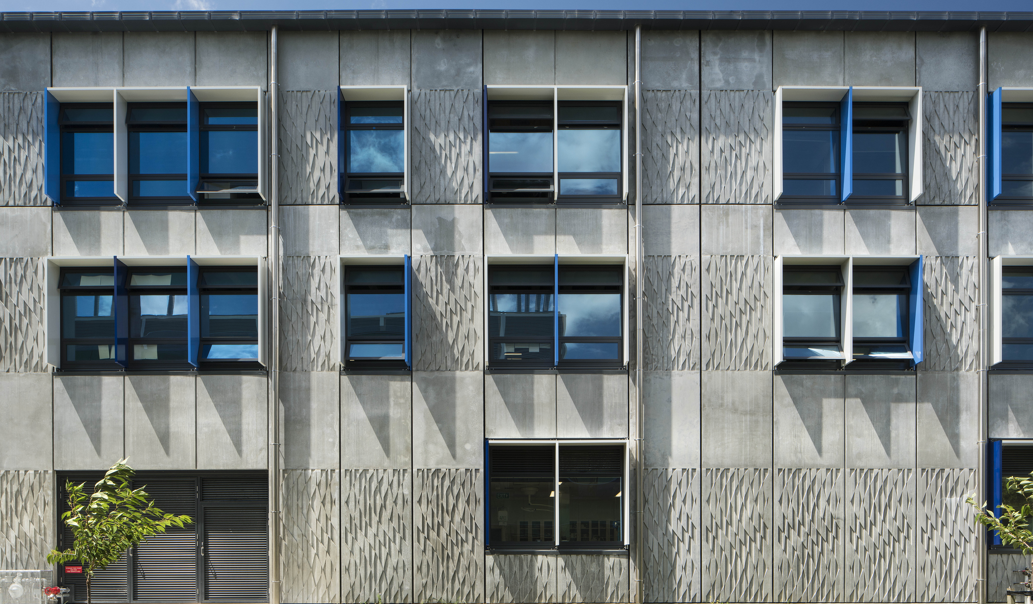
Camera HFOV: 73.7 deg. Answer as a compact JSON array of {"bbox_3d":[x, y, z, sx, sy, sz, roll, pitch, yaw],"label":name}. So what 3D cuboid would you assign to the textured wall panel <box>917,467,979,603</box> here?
[{"bbox_3d":[9.072,4.919,14.550,1.274,2.837,0.100,0,0,0],"label":"textured wall panel"}]

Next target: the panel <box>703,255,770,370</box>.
[{"bbox_3d":[4.606,0.224,14.450,1.434,2.421,0.100,0,0,0],"label":"panel"}]

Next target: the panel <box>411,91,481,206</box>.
[{"bbox_3d":[-1.455,-3.244,14.450,1.476,2.404,0.100,0,0,0],"label":"panel"}]

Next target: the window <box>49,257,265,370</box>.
[{"bbox_3d":[-7.440,0.242,14.270,4.464,2.341,0.400,0,0,0],"label":"window"}]

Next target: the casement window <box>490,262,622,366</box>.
[{"bbox_3d":[0.838,0.268,14.750,2.973,2.316,0.150,0,0,0],"label":"casement window"}]

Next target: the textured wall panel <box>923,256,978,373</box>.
[{"bbox_3d":[9.069,0.257,14.450,1.282,2.421,0.100,0,0,0],"label":"textured wall panel"}]

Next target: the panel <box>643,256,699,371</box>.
[{"bbox_3d":[3.195,0.241,14.730,1.412,2.463,0.100,0,0,0],"label":"panel"}]

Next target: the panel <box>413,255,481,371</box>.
[{"bbox_3d":[-1.481,0.241,14.730,1.464,2.463,0.100,0,0,0],"label":"panel"}]

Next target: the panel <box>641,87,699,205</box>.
[{"bbox_3d":[3.155,-3.235,14.380,1.339,2.376,0.120,0,0,0],"label":"panel"}]

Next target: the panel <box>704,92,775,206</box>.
[{"bbox_3d":[4.614,-3.231,14.450,1.485,2.396,0.100,0,0,0],"label":"panel"}]

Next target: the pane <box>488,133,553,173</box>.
[{"bbox_3d":[0.102,-3.168,14.515,1.376,0.900,0.030,0,0,0],"label":"pane"}]

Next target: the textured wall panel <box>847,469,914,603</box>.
[{"bbox_3d":[7.613,4.889,14.450,1.459,2.809,0.100,0,0,0],"label":"textured wall panel"}]

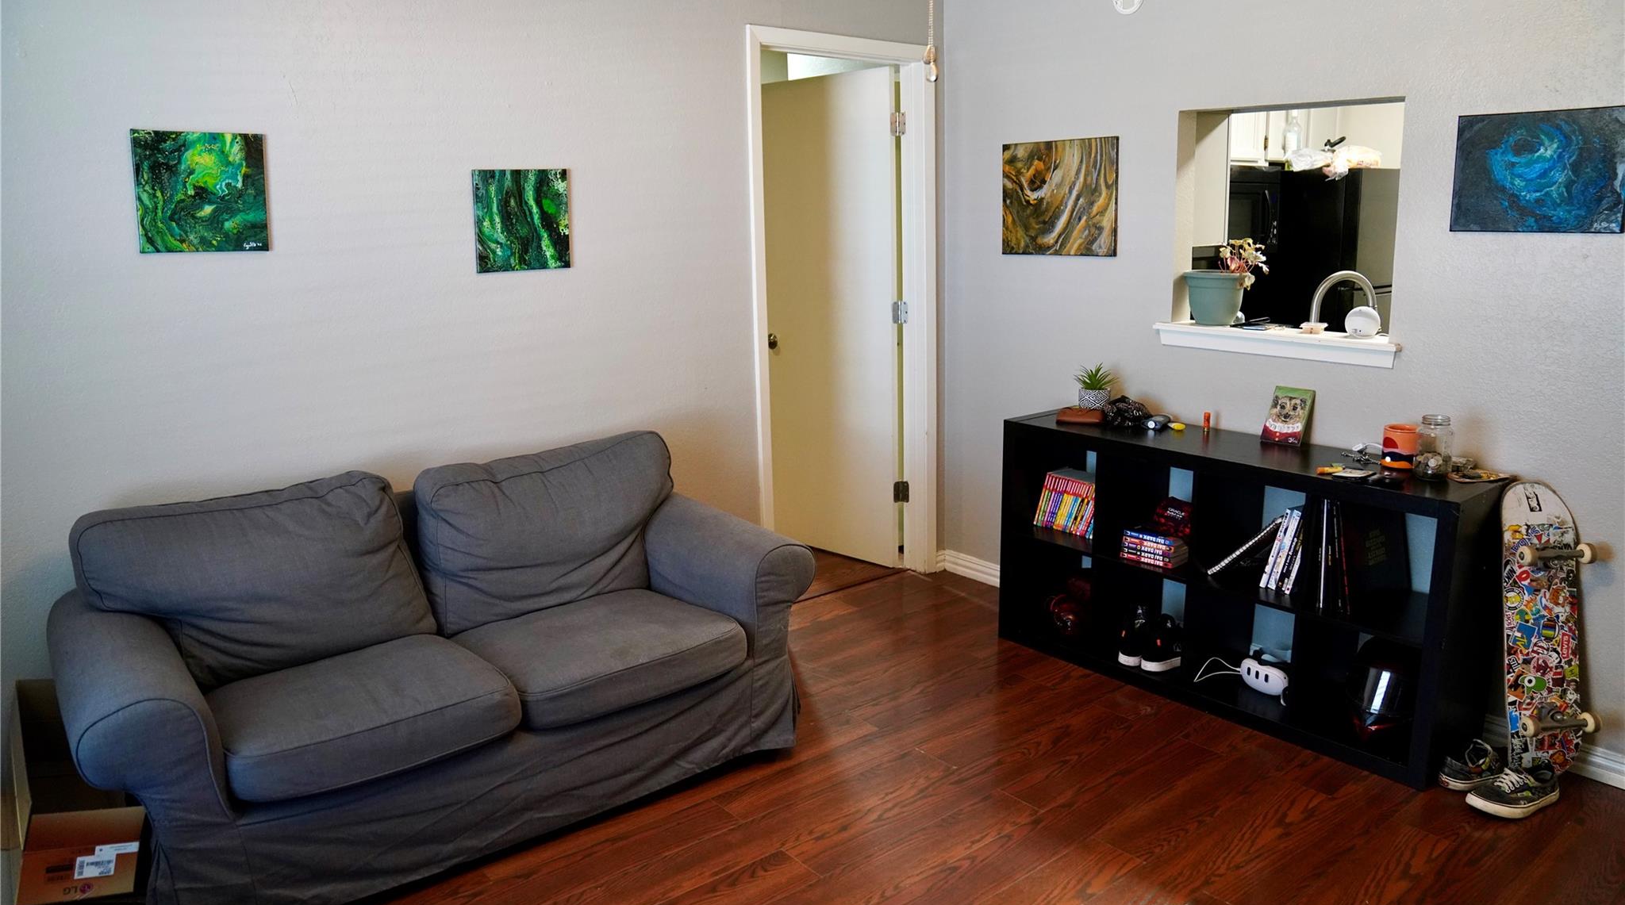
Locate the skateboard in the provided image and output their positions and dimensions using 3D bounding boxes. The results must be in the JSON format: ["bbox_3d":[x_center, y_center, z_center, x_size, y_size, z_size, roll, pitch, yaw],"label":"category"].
[{"bbox_3d":[1.911,0.484,2.817,0.205,0.800,0.130,-1,-3,1],"label":"skateboard"}]

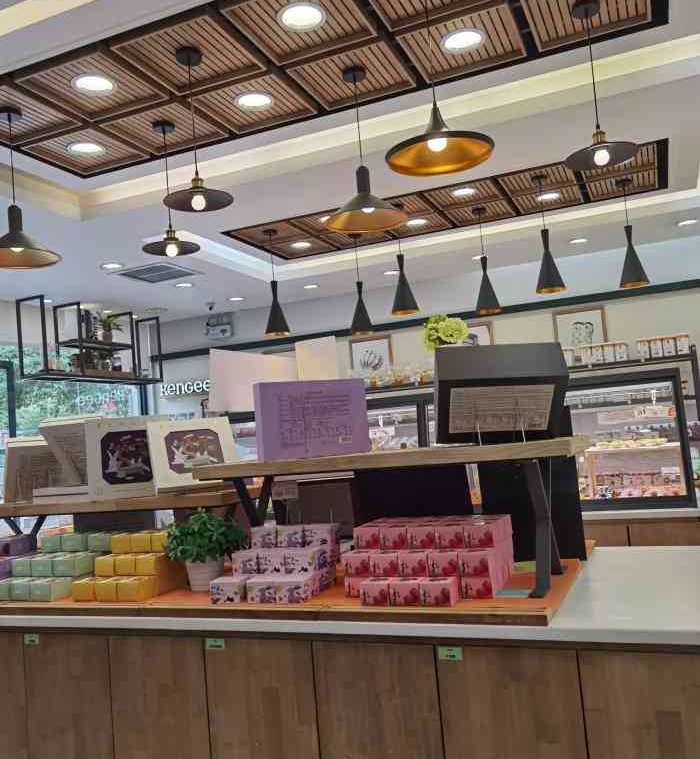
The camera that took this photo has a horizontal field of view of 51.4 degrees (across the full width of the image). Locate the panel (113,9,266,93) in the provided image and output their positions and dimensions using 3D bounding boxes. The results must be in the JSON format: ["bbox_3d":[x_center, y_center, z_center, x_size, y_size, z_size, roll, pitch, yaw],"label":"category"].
[{"bbox_3d":[-0.661,-1.378,3.048,0.459,0.055,0.492,-7,-6,22],"label":"panel"}]

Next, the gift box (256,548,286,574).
[{"bbox_3d":[-0.286,0.731,2.913,0.124,0.076,0.123,-6,-5,22],"label":"gift box"}]

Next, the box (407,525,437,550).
[{"bbox_3d":[0.268,0.546,2.543,0.099,0.071,0.105,-7,-6,22],"label":"box"}]

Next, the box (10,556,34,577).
[{"bbox_3d":[-1.522,0.895,3.494,0.120,0.081,0.129,-7,-6,22],"label":"box"}]

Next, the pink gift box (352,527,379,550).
[{"bbox_3d":[0.093,0.676,3.116,0.118,0.085,0.115,-6,-5,22],"label":"pink gift box"}]

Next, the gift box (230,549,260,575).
[{"bbox_3d":[-0.439,0.814,3.257,0.118,0.085,0.115,-6,-5,22],"label":"gift box"}]

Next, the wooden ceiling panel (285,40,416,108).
[{"bbox_3d":[0.013,-1.260,2.996,0.402,0.050,0.408,-7,-6,22],"label":"wooden ceiling panel"}]

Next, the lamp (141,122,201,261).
[{"bbox_3d":[-0.820,-0.854,3.266,0.260,0.618,0.260,-7,-6,22],"label":"lamp"}]

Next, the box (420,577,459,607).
[{"bbox_3d":[0.283,0.664,2.285,0.099,0.071,0.105,-7,-6,22],"label":"box"}]

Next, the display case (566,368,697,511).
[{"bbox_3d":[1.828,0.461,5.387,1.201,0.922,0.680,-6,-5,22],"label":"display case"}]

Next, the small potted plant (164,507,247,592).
[{"bbox_3d":[-0.617,0.715,3.082,0.315,0.342,0.296,-6,-5,22],"label":"small potted plant"}]

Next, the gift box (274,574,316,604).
[{"bbox_3d":[-0.183,0.721,2.503,0.105,0.071,0.105,-7,-6,22],"label":"gift box"}]

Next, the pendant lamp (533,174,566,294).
[{"bbox_3d":[1.169,-0.875,4.341,0.182,0.707,0.182,-7,-6,22],"label":"pendant lamp"}]

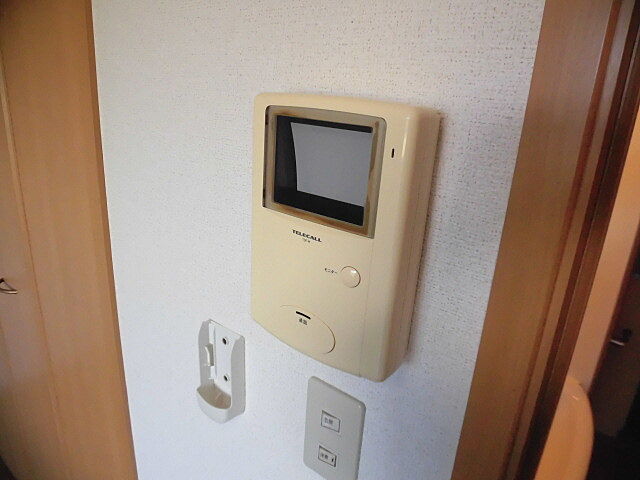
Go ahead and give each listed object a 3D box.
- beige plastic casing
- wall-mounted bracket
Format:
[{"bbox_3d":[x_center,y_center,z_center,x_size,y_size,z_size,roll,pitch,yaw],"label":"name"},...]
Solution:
[{"bbox_3d":[0.008,-0.004,0.379,0.153,0.226,0.043,17,23,35],"label":"beige plastic casing"},{"bbox_3d":[-0.124,0.163,0.545,0.066,0.112,0.030,17,23,35],"label":"wall-mounted bracket"}]

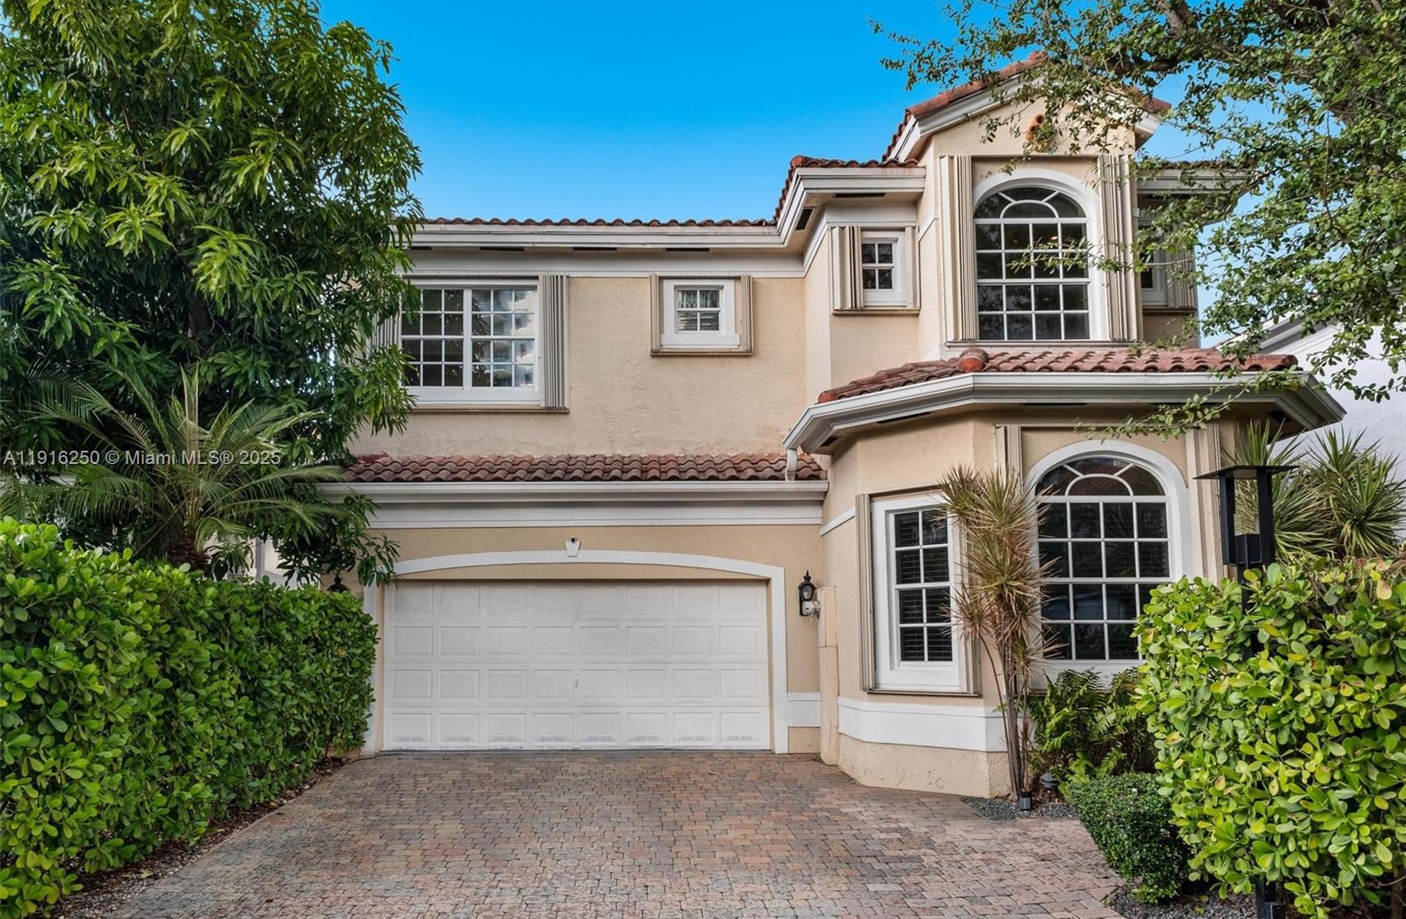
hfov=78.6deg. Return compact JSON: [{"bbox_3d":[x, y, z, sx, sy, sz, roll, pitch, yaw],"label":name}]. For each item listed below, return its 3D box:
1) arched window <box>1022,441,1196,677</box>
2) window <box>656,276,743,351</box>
[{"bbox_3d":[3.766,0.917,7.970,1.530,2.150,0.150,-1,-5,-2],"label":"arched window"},{"bbox_3d":[-0.053,-2.023,11.900,1.140,0.980,0.150,-1,-5,0],"label":"window"}]

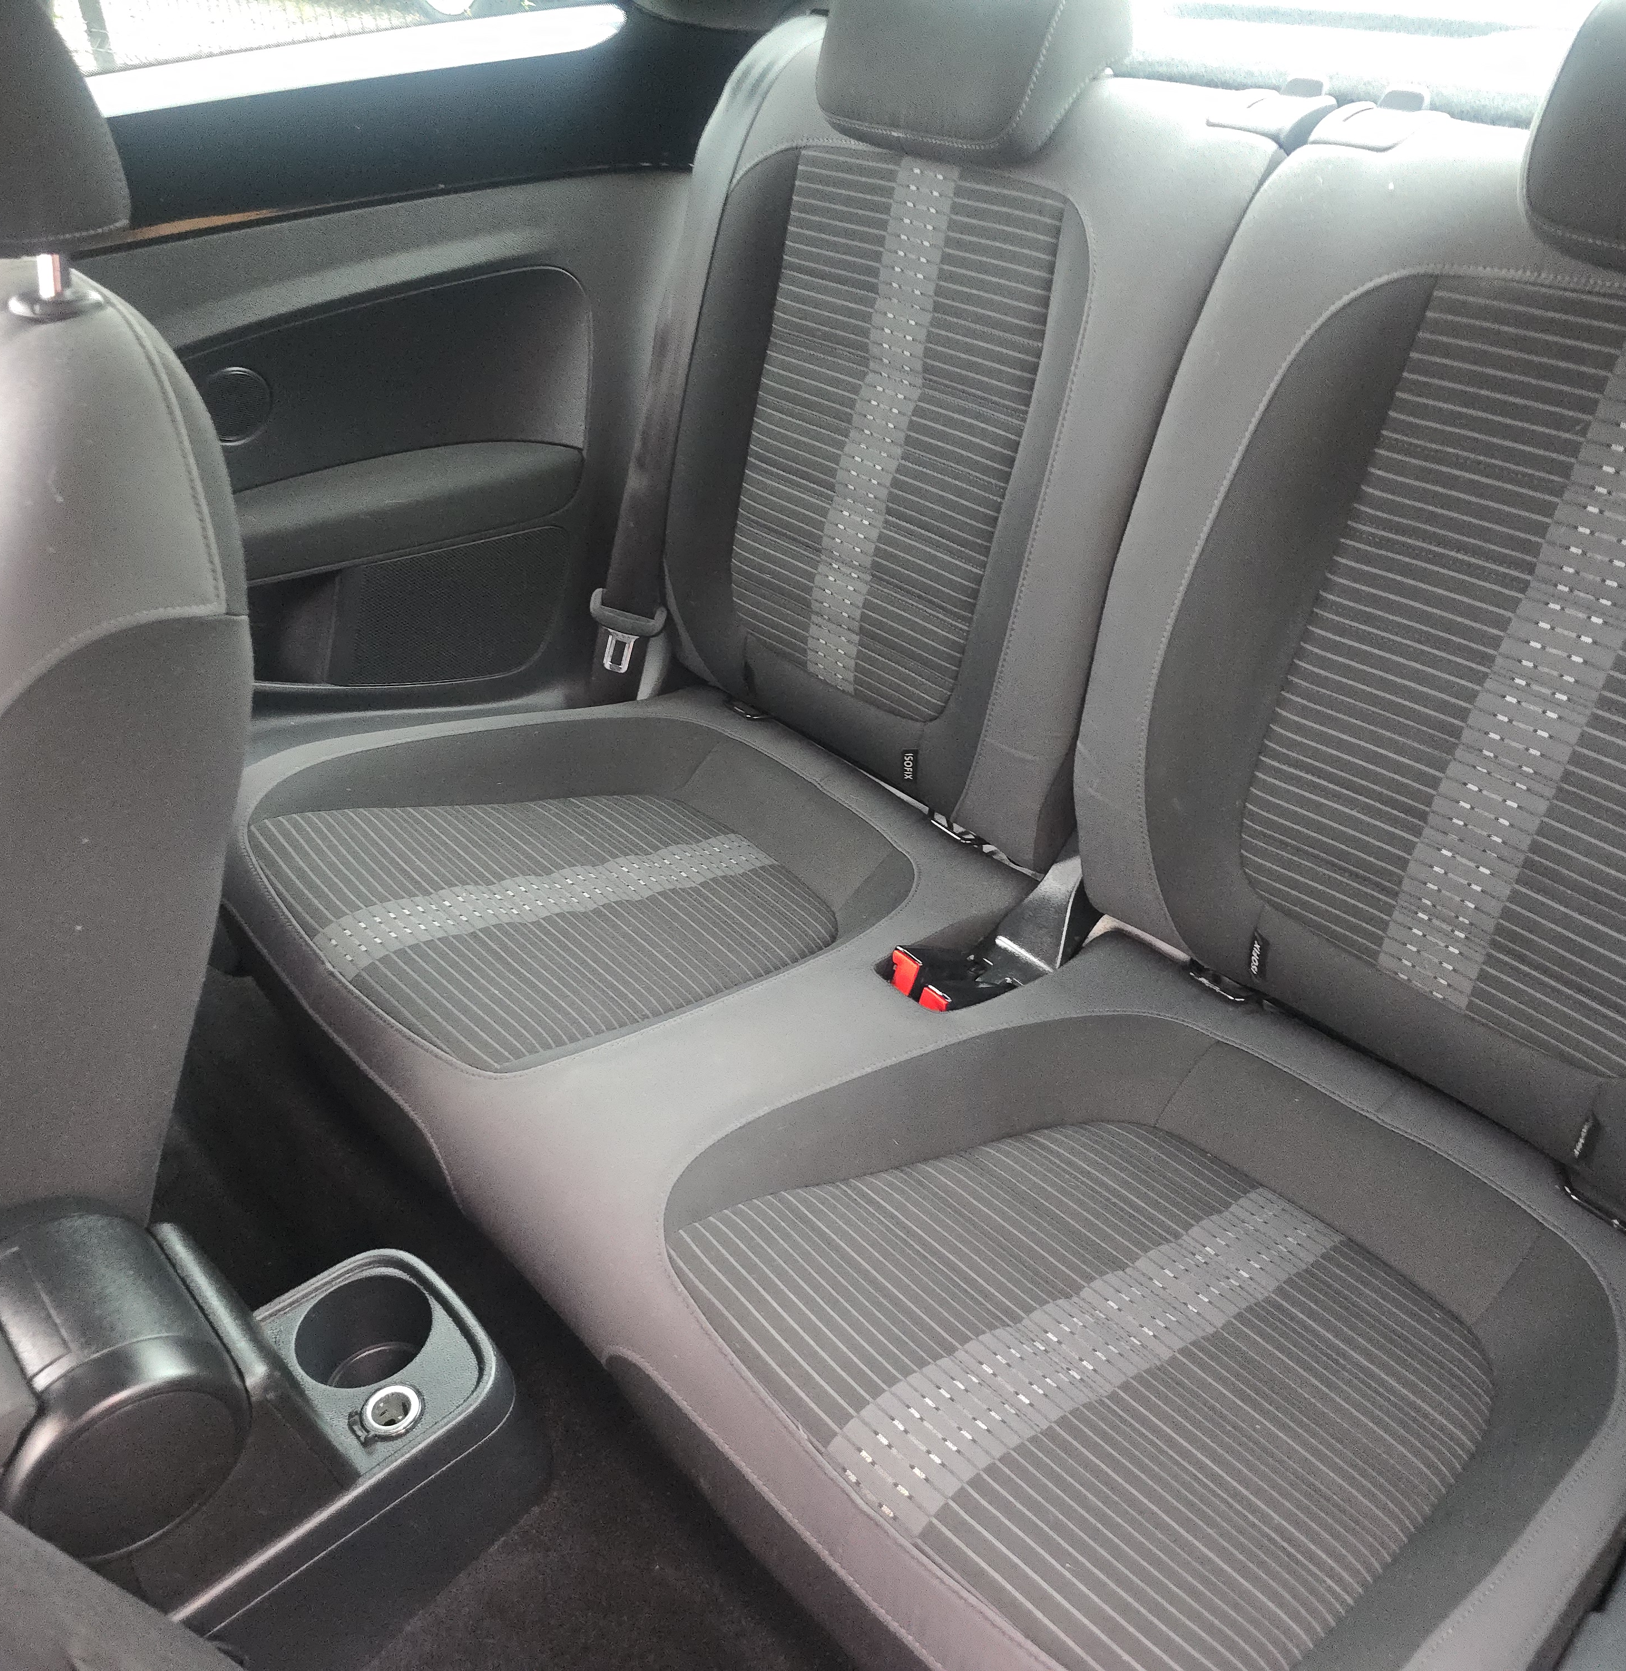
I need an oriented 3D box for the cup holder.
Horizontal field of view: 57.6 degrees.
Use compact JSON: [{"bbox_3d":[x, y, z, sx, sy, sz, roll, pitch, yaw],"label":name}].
[{"bbox_3d":[-0.265,0.317,0.893,0.079,0.060,0.079,0,34,0],"label":"cup holder"}]

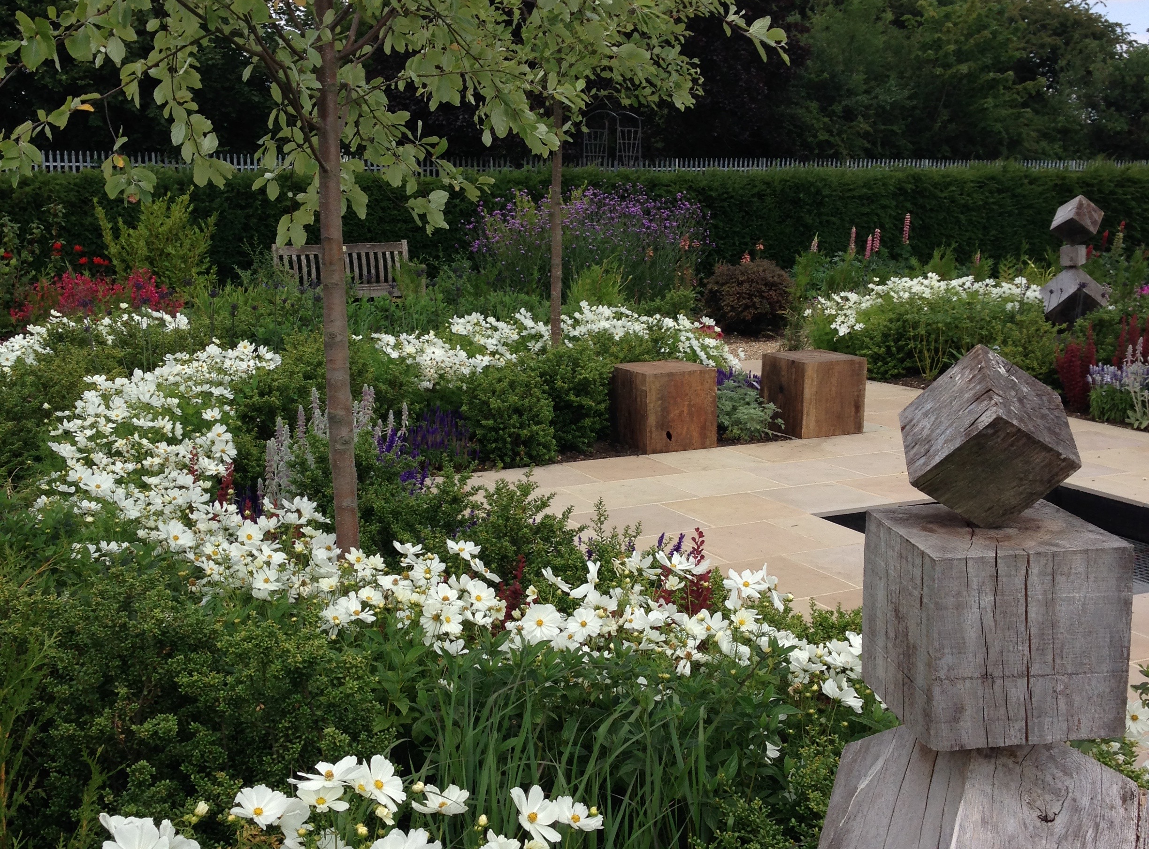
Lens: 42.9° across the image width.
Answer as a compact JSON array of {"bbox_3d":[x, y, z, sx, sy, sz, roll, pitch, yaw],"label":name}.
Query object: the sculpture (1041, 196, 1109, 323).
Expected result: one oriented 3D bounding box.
[{"bbox_3d":[3.980,-1.192,11.624,0.520,1.265,0.520,3,11,19],"label":"sculpture"}]

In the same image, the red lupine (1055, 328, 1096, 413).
[{"bbox_3d":[3.312,-0.358,9.616,0.250,0.540,0.250,3,11,19],"label":"red lupine"}]

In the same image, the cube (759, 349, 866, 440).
[{"bbox_3d":[1.458,-0.189,8.907,0.443,0.457,0.444,-5,11,-25],"label":"cube"}]

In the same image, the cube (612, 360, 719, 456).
[{"bbox_3d":[0.524,-0.107,8.509,0.445,0.454,0.428,-5,11,-25],"label":"cube"}]

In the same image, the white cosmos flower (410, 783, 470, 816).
[{"bbox_3d":[-0.198,0.555,2.160,0.084,0.032,0.068,-1,21,-3],"label":"white cosmos flower"}]

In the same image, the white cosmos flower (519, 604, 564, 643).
[{"bbox_3d":[-0.068,0.405,2.970,0.087,0.083,0.035,-1,-22,-2],"label":"white cosmos flower"}]

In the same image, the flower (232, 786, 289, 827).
[{"bbox_3d":[-0.392,0.476,1.820,0.071,0.027,0.068,-3,34,-16],"label":"flower"}]

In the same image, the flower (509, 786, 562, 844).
[{"bbox_3d":[-0.048,0.489,1.830,0.073,0.027,0.076,-8,53,-41],"label":"flower"}]

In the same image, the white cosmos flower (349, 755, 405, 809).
[{"bbox_3d":[-0.300,0.542,2.220,0.080,0.080,0.035,-5,-19,-24],"label":"white cosmos flower"}]

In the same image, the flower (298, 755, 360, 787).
[{"bbox_3d":[-0.311,0.435,1.830,0.080,0.026,0.072,6,22,31],"label":"flower"}]

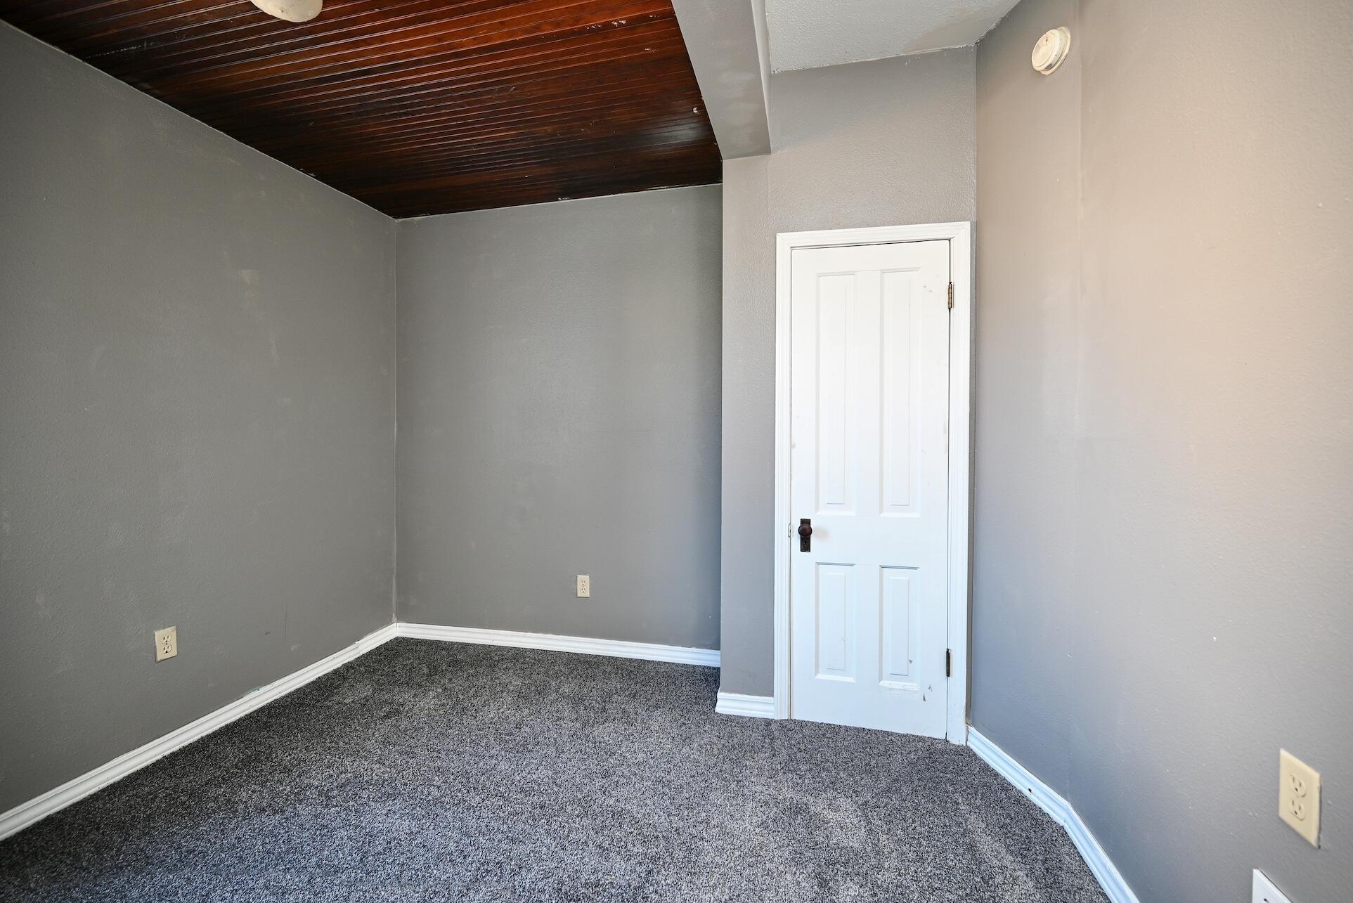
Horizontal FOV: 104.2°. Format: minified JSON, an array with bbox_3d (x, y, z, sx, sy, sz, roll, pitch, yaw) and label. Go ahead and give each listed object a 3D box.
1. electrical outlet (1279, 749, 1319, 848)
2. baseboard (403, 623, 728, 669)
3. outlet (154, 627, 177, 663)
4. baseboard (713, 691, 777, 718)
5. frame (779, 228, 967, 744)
[{"bbox_3d":[1.006,0.558,0.850,0.010,0.114,0.070,0,0,16],"label":"electrical outlet"},{"bbox_3d":[-0.690,1.058,2.916,1.987,0.083,0.020,0,0,13],"label":"baseboard"},{"bbox_3d":[-1.909,0.720,1.970,0.010,0.114,0.070,0,0,11],"label":"outlet"},{"bbox_3d":[0.293,1.078,2.244,0.245,0.090,0.020,0,0,12],"label":"baseboard"},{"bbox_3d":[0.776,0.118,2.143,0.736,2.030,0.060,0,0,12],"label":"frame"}]

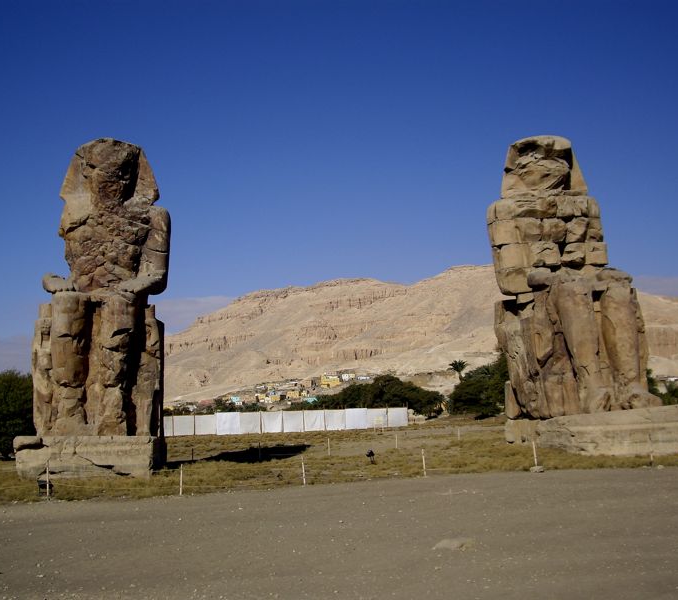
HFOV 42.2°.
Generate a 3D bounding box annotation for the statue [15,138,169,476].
[{"bbox_3d":[-10.606,-0.456,38.986,5.760,15.590,9.970,-1,-8,-9],"label":"statue"}]

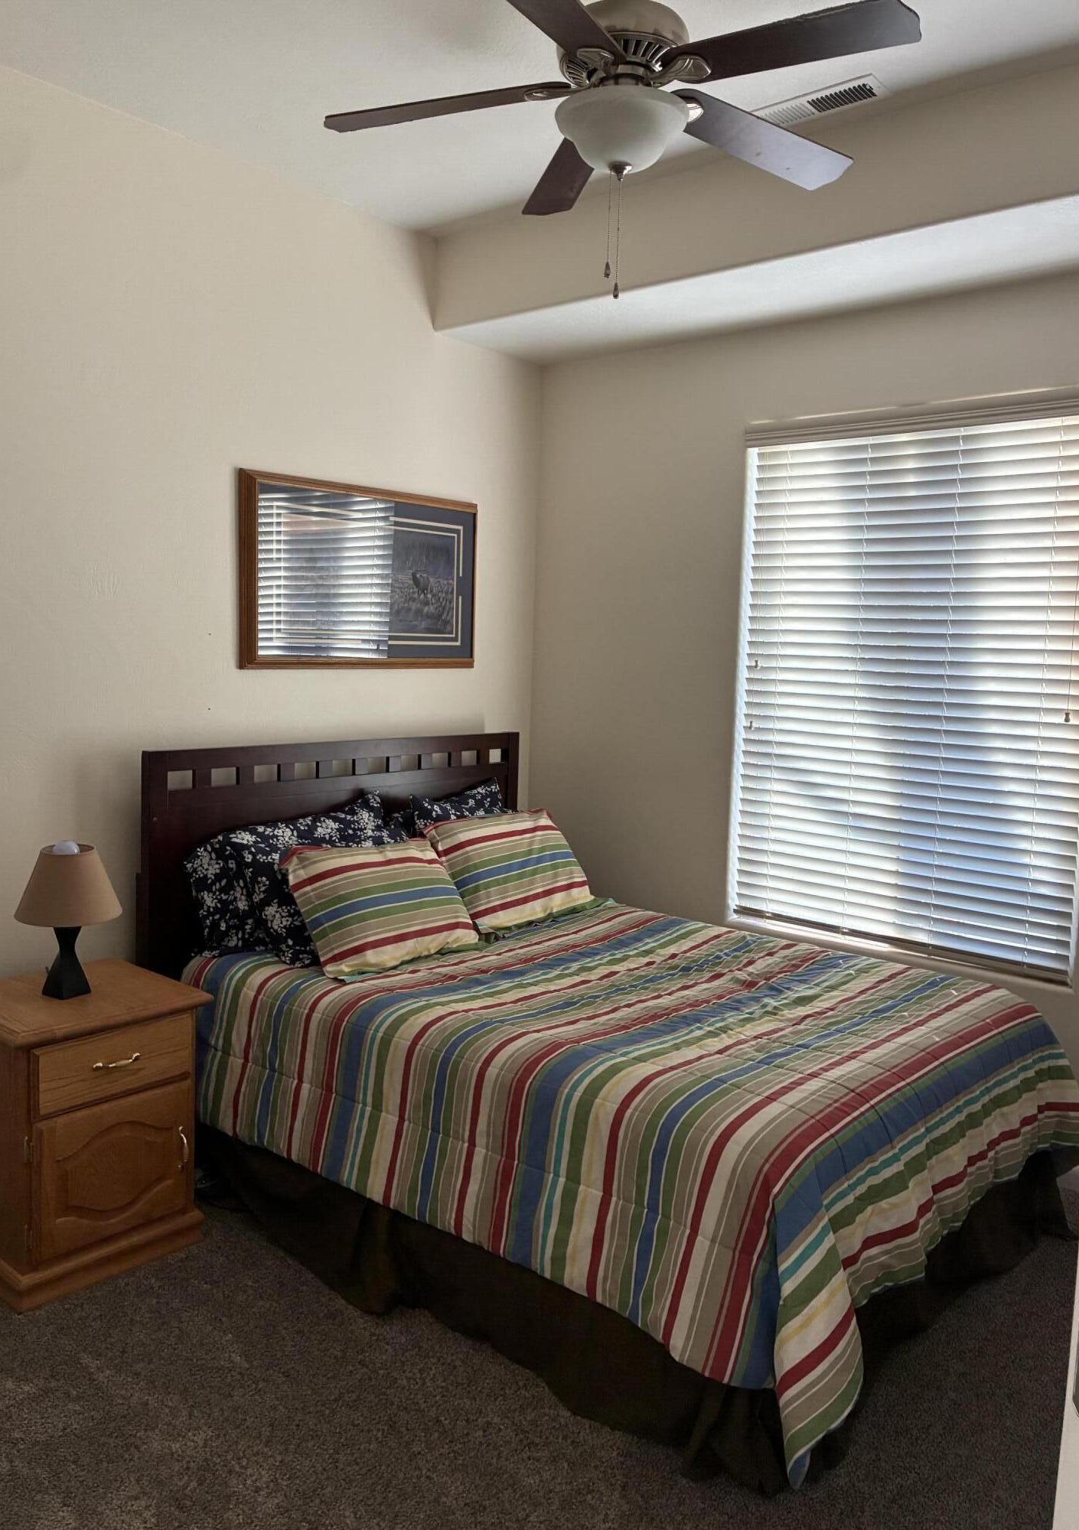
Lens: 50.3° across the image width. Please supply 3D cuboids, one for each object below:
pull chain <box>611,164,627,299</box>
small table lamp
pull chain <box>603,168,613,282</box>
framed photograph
[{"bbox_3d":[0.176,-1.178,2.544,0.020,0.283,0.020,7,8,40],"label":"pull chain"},{"bbox_3d":[-1.263,0.407,3.067,0.270,0.413,0.270,7,8,40],"label":"small table lamp"},{"bbox_3d":[0.156,-1.196,2.544,0.016,0.241,0.016,7,8,40],"label":"pull chain"},{"bbox_3d":[-0.594,-0.647,4.010,0.028,0.620,1.067,7,8,40],"label":"framed photograph"}]

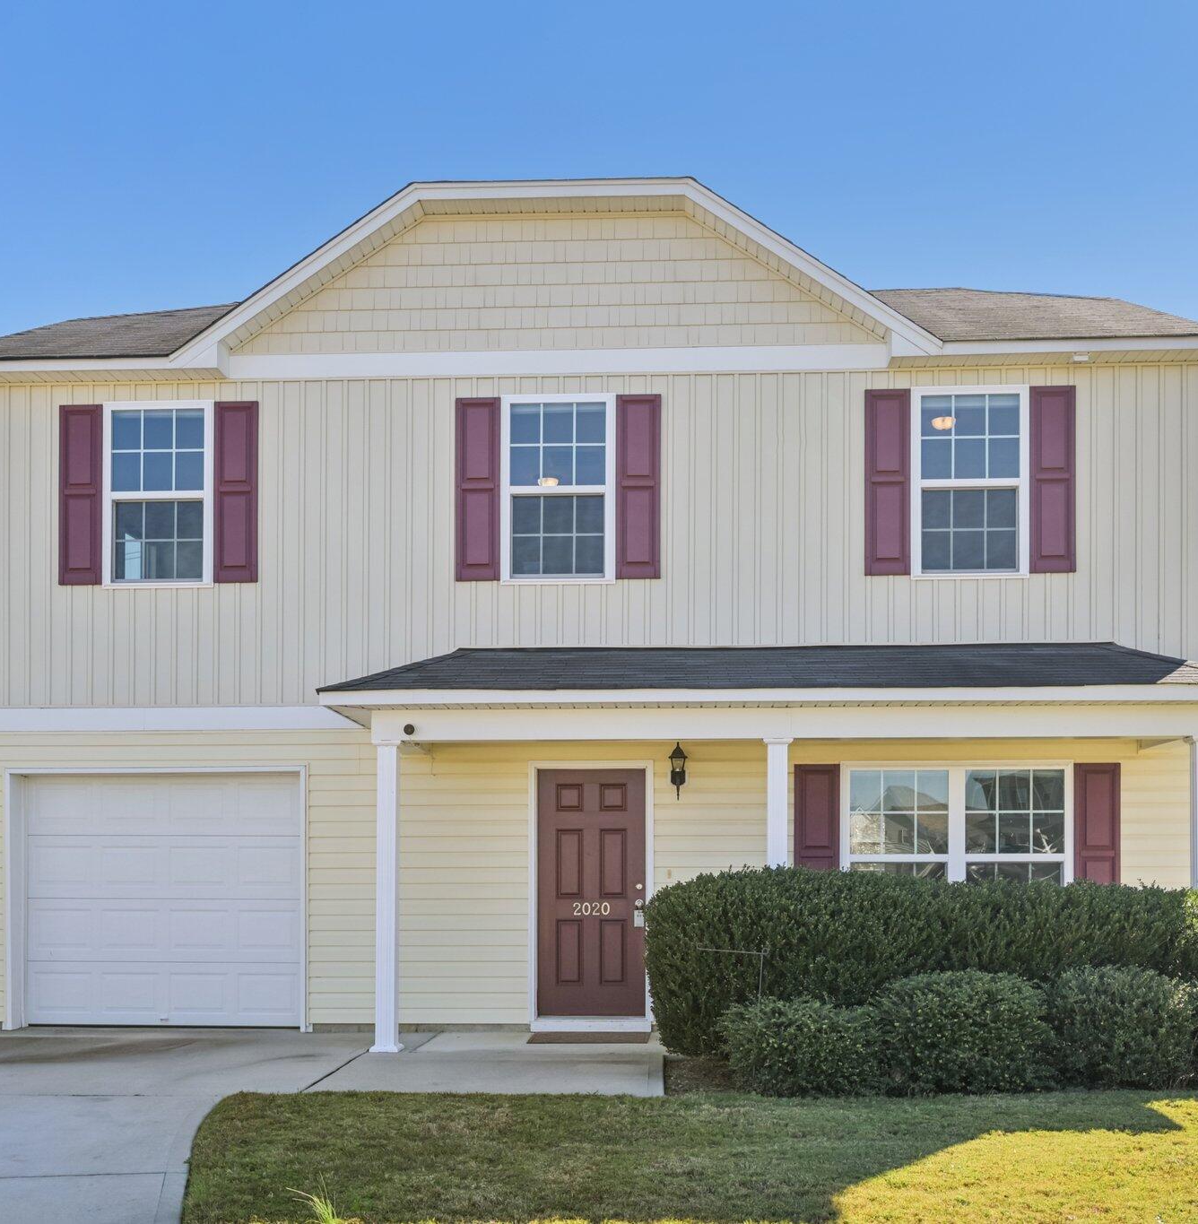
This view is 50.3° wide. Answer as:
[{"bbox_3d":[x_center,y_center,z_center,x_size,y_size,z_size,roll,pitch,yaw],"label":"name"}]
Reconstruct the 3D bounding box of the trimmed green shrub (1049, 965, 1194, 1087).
[{"bbox_3d":[3.376,2.709,8.300,0.980,0.750,0.920,0,-3,3],"label":"trimmed green shrub"}]

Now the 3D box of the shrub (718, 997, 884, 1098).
[{"bbox_3d":[1.298,2.761,8.150,1.040,0.600,0.920,0,-3,3],"label":"shrub"}]

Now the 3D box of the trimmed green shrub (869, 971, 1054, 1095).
[{"bbox_3d":[2.330,2.695,8.200,1.140,0.770,0.980,0,-3,3],"label":"trimmed green shrub"}]

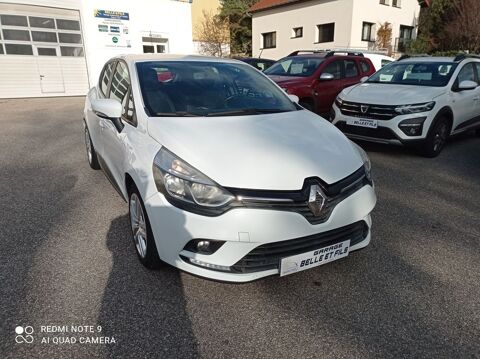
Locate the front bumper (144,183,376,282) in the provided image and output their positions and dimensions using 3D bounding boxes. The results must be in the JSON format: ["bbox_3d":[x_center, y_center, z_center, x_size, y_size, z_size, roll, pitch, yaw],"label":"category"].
[{"bbox_3d":[0.329,0.290,2.504,1.700,0.520,0.550,-8,20,-27],"label":"front bumper"}]

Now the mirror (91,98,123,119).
[{"bbox_3d":[-1.023,-0.554,3.019,0.240,0.160,0.160,-8,20,-27],"label":"mirror"}]

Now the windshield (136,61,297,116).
[{"bbox_3d":[-0.211,-0.781,3.275,1.340,0.140,0.980,-8,45,-27],"label":"windshield"}]

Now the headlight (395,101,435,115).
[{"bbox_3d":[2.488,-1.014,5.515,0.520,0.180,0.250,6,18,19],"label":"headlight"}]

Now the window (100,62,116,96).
[{"bbox_3d":[-1.403,-1.049,4.054,0.070,0.420,0.900,11,11,-31],"label":"window"}]

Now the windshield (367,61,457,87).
[{"bbox_3d":[2.990,-1.846,6.697,1.420,0.120,0.860,18,52,44],"label":"windshield"}]

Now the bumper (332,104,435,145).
[{"bbox_3d":[2.059,-0.881,6.096,0.550,0.560,1.760,-15,23,-41],"label":"bumper"}]

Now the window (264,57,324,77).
[{"bbox_3d":[1.237,-2.569,8.915,1.340,0.140,0.800,19,58,43],"label":"window"}]

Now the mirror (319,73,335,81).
[{"bbox_3d":[1.887,-2.228,8.414,0.260,0.180,0.160,17,23,41],"label":"mirror"}]

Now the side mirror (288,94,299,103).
[{"bbox_3d":[0.483,-0.762,3.802,0.240,0.160,0.160,-8,20,-27],"label":"side mirror"}]

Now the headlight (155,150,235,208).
[{"bbox_3d":[-0.303,-0.018,2.292,0.390,0.260,0.580,-5,19,-17],"label":"headlight"}]

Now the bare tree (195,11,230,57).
[{"bbox_3d":[-1.601,-7.937,22.604,2.300,3.700,2.200,1,18,0],"label":"bare tree"}]

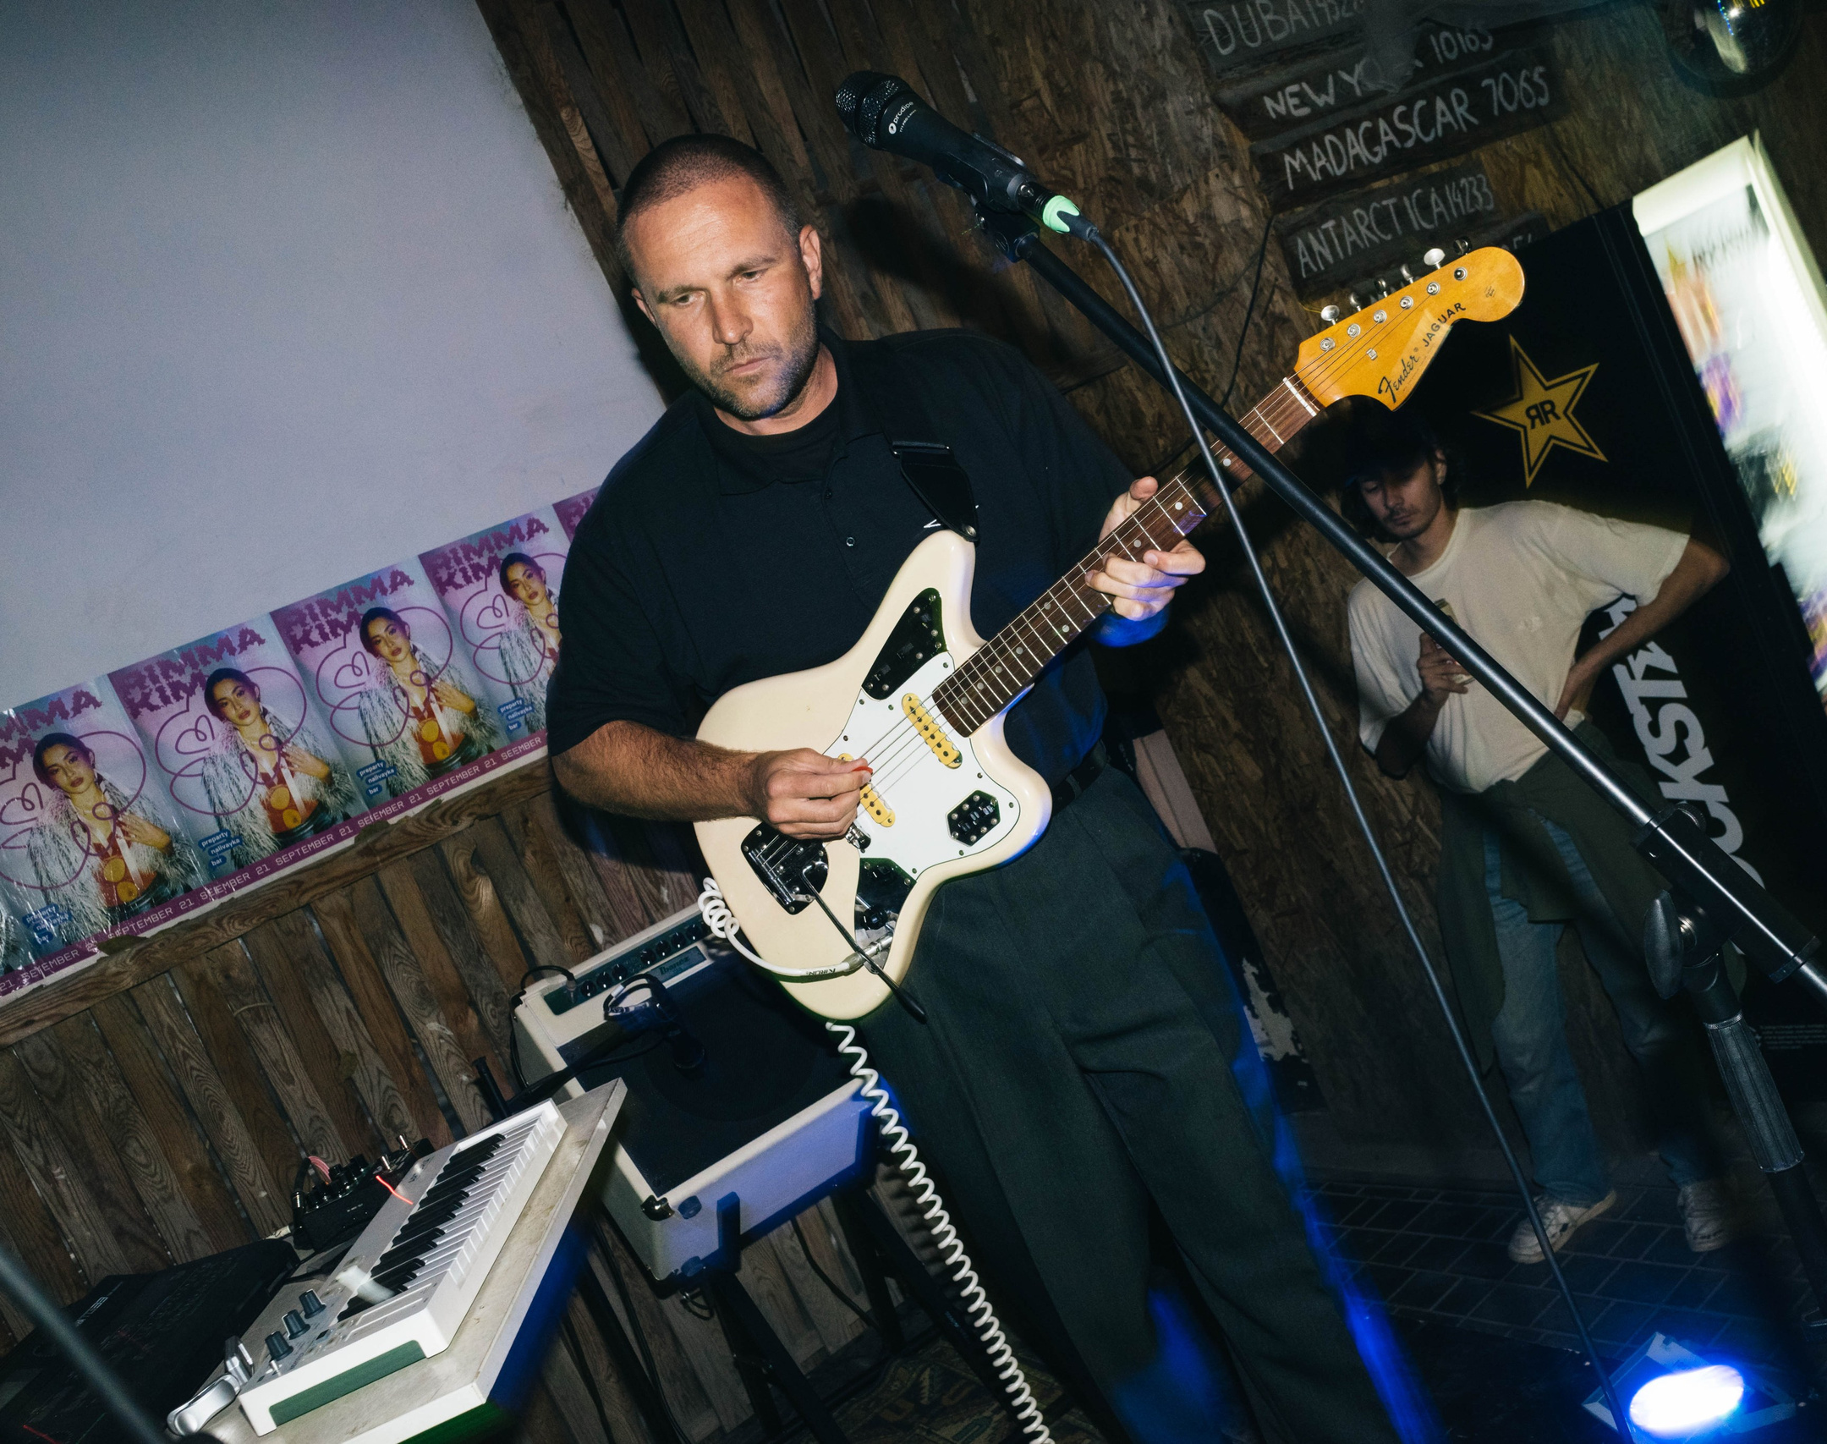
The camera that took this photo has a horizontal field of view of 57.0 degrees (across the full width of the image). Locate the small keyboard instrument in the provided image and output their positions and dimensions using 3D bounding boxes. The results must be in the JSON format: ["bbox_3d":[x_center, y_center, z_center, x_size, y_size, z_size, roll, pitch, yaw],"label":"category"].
[{"bbox_3d":[-0.405,0.431,1.412,0.147,0.040,0.485,-25,5,0],"label":"small keyboard instrument"}]

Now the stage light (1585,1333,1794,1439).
[{"bbox_3d":[1.002,0.901,2.151,0.153,0.075,0.224,-37,16,-13],"label":"stage light"}]

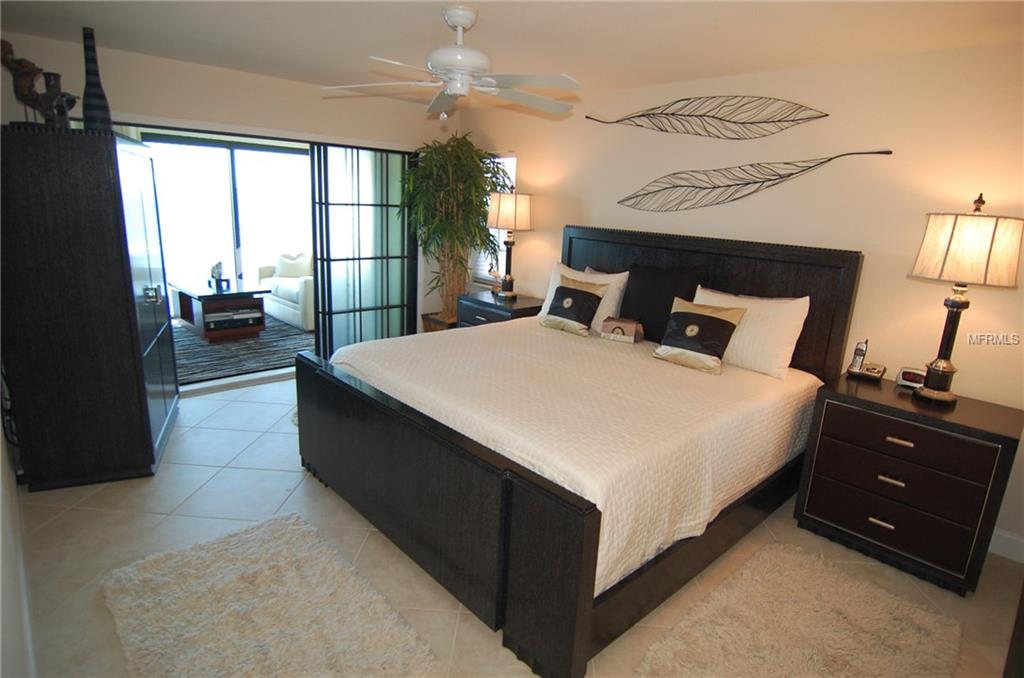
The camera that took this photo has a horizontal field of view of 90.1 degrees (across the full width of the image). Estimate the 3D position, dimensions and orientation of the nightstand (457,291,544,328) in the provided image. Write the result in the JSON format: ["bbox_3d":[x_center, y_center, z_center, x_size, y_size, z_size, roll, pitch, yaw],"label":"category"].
[{"bbox_3d":[-0.097,0.024,4.665,0.540,0.760,0.720,-11,19,-44],"label":"nightstand"}]

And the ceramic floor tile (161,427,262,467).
[{"bbox_3d":[-1.954,0.692,3.279,0.500,0.010,0.500,3,14,-1],"label":"ceramic floor tile"}]

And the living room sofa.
[{"bbox_3d":[-2.767,-0.700,7.030,0.920,0.800,1.580,-11,19,-44],"label":"living room sofa"}]

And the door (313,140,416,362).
[{"bbox_3d":[-1.397,-0.762,5.022,1.060,2.040,0.100,-11,19,-44],"label":"door"}]

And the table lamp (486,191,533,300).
[{"bbox_3d":[-0.034,-0.831,4.517,0.400,0.950,0.400,3,14,-1],"label":"table lamp"}]

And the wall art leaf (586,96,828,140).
[{"bbox_3d":[1.167,-1.464,3.425,0.030,0.245,1.705,-11,19,-44],"label":"wall art leaf"}]

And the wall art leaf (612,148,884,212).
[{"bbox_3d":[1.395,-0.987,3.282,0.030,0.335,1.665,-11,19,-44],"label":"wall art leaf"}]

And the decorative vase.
[{"bbox_3d":[-2.207,-1.342,2.704,0.125,0.540,0.125,-11,19,-44],"label":"decorative vase"}]

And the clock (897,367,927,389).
[{"bbox_3d":[2.129,0.212,2.668,0.080,0.085,0.180,-11,19,-44],"label":"clock"}]

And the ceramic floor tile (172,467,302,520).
[{"bbox_3d":[-1.463,0.839,2.792,0.500,0.010,0.500,3,14,-1],"label":"ceramic floor tile"}]

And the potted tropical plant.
[{"bbox_3d":[-0.525,-0.736,4.756,0.920,2.200,0.920,3,14,-1],"label":"potted tropical plant"}]

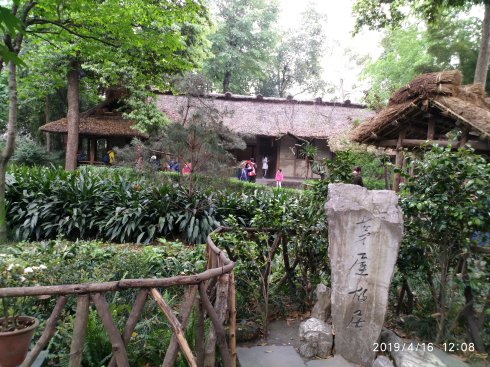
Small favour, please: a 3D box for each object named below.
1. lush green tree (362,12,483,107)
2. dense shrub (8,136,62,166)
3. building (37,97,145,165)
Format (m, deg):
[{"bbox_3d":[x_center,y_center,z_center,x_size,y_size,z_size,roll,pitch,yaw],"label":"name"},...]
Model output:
[{"bbox_3d":[15.161,-6.866,33.000,9.500,13.800,8.500,2,3,0],"label":"lush green tree"},{"bbox_3d":[-10.420,-1.208,19.000,2.700,2.300,2.300,2,3,0],"label":"dense shrub"},{"bbox_3d":[-10.039,-3.069,26.000,6.600,5.300,6.200,2,3,-6],"label":"building"}]

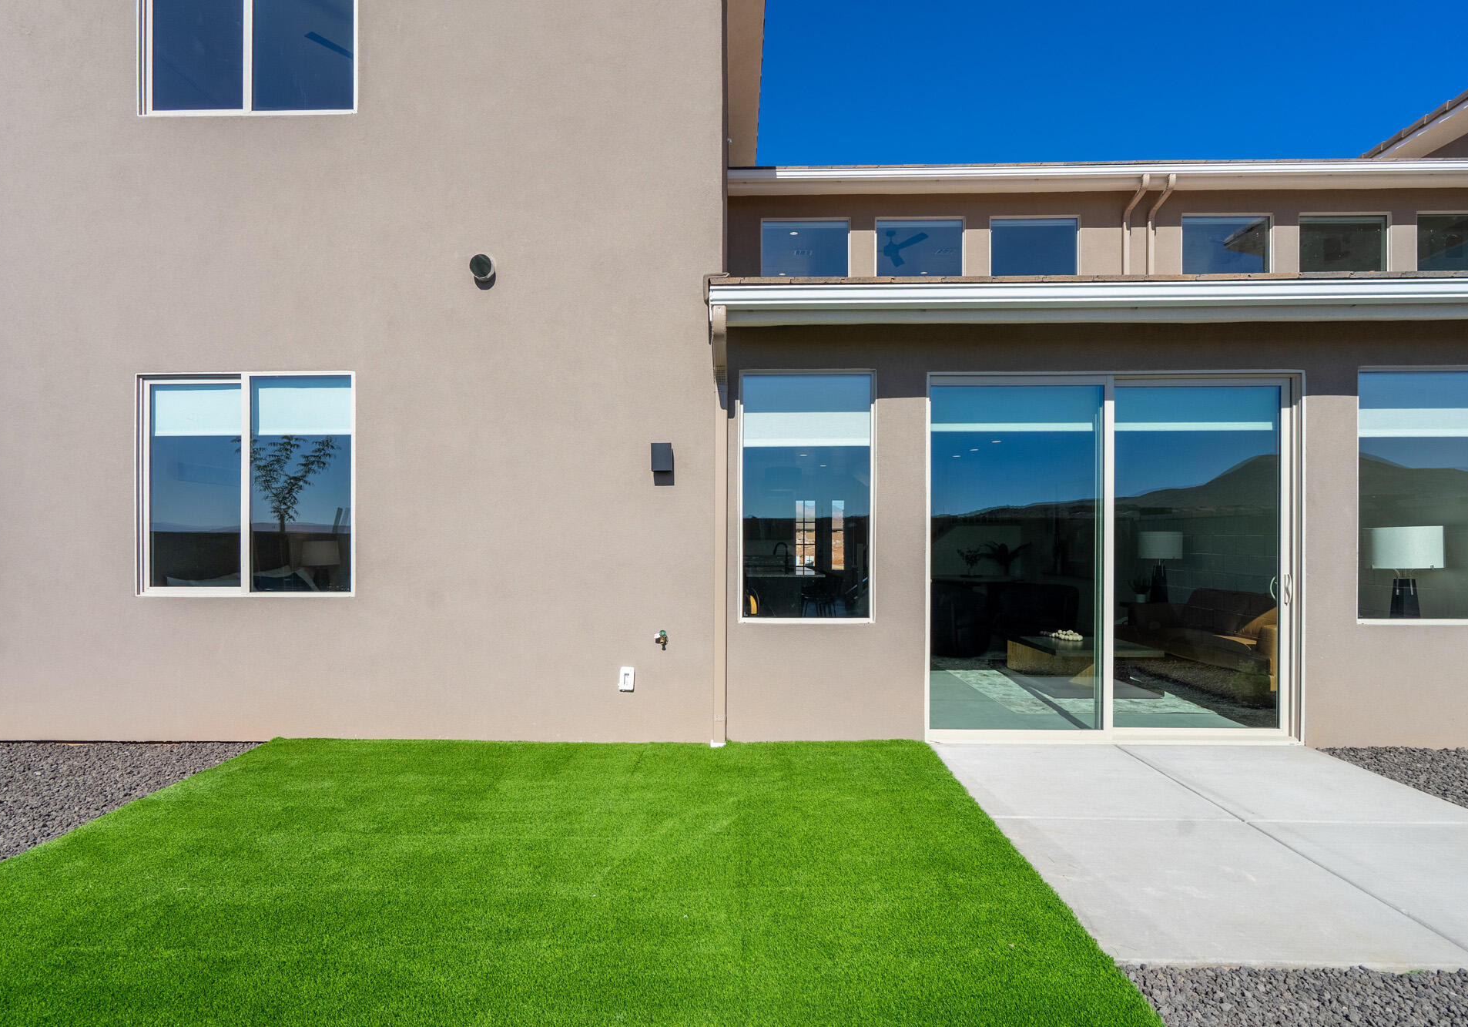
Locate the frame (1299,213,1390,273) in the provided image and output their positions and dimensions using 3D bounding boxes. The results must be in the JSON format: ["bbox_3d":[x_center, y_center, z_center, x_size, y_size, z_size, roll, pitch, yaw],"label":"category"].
[{"bbox_3d":[8.078,-3.558,9.082,1.178,0.860,0.100,0,0,2],"label":"frame"}]

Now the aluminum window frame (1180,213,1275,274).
[{"bbox_3d":[6.563,-3.570,9.128,1.198,0.860,0.100,0,0,2],"label":"aluminum window frame"}]

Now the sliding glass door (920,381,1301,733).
[{"bbox_3d":[2.454,0.278,4.459,2.381,2.382,0.130,0,0,2],"label":"sliding glass door"}]

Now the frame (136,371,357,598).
[{"bbox_3d":[-3.274,-0.196,4.620,1.516,1.514,0.100,0,0,2],"label":"frame"}]

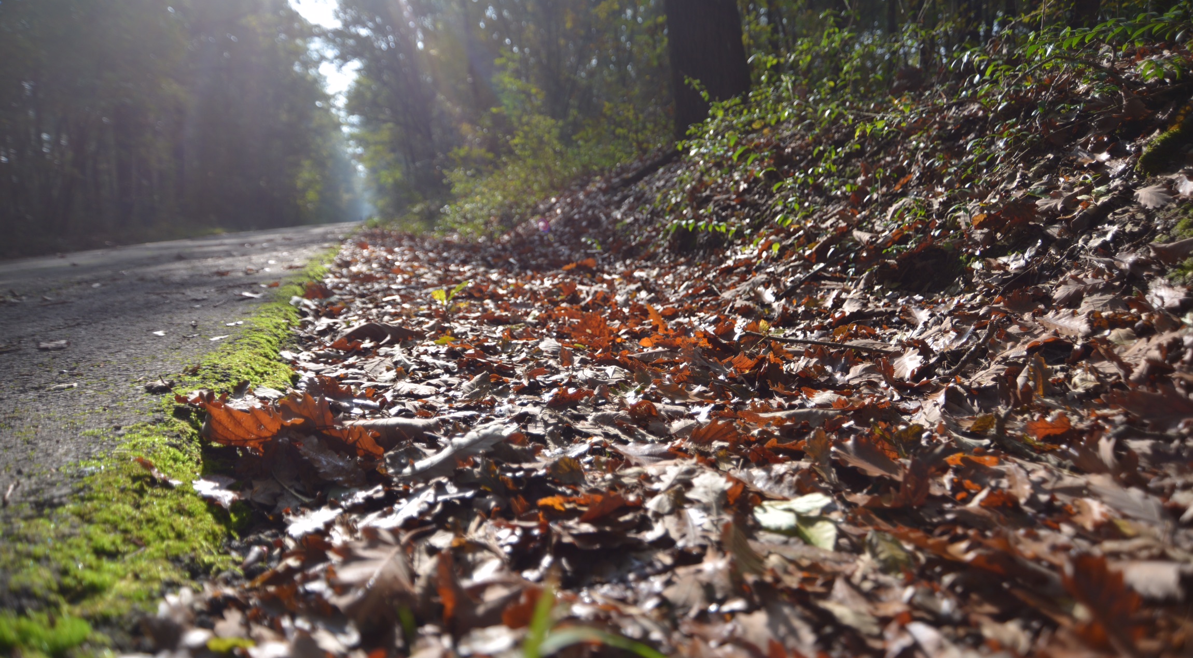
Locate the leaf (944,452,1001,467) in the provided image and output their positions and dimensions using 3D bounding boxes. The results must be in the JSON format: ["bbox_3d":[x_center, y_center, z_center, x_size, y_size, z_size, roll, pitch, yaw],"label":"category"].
[{"bbox_3d":[0.472,0.165,1.000,0.071,0.013,0.045,0,7,0],"label":"leaf"}]

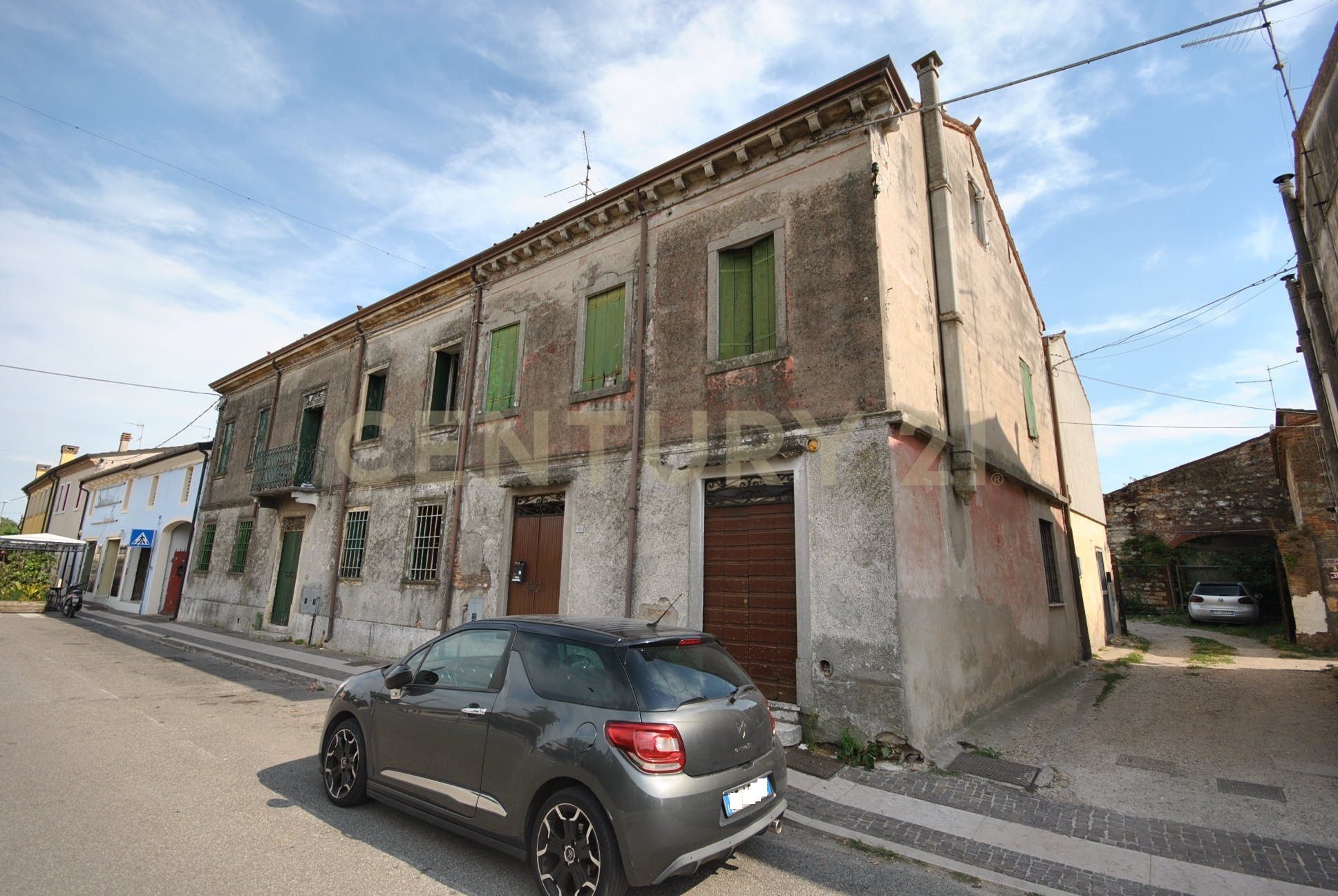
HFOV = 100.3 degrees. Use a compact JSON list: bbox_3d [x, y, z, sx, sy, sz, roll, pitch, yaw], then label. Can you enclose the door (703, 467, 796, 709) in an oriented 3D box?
[{"bbox_3d":[0.948,1.570,6.606,1.200,2.480,0.080,-7,-15,35],"label":"door"}]

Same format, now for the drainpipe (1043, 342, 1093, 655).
[{"bbox_3d":[9.360,0.987,13.204,0.130,7.600,0.130,-8,-15,34],"label":"drainpipe"}]

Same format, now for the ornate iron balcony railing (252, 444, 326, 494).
[{"bbox_3d":[-9.438,0.572,13.877,2.200,1.020,0.620,-8,-15,34],"label":"ornate iron balcony railing"}]

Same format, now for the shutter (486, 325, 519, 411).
[{"bbox_3d":[-2.990,-1.440,10.161,0.810,1.570,0.050,-7,-15,35],"label":"shutter"}]

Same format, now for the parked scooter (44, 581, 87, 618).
[{"bbox_3d":[-20.250,5.060,18.750,1.800,1.130,0.660,-8,-15,34],"label":"parked scooter"}]

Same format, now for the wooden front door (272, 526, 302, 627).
[{"bbox_3d":[-9.493,3.200,13.879,0.982,2.302,0.060,-8,-15,34],"label":"wooden front door"}]

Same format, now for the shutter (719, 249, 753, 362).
[{"bbox_3d":[0.916,-1.962,7.622,0.461,1.630,0.040,-1,-12,9],"label":"shutter"}]

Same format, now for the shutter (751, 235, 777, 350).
[{"bbox_3d":[1.234,-2.019,7.336,0.040,1.630,0.388,12,-16,-41],"label":"shutter"}]

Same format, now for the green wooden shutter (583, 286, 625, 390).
[{"bbox_3d":[-1.027,-1.739,8.835,0.820,1.630,0.050,-8,-15,34],"label":"green wooden shutter"}]

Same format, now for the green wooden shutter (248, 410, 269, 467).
[{"bbox_3d":[-11.733,-0.290,16.165,0.820,1.630,0.050,-8,-15,34],"label":"green wooden shutter"}]

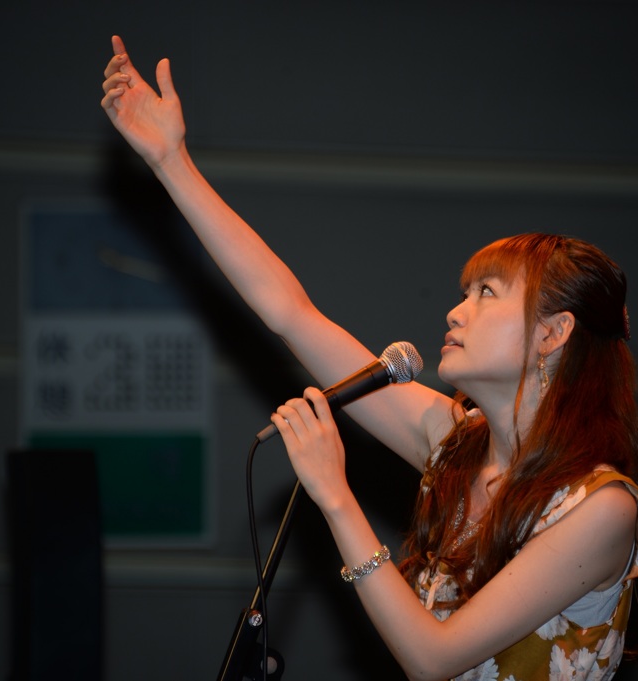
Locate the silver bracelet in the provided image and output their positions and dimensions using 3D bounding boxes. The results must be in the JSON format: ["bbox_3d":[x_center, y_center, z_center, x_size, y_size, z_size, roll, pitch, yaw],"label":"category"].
[{"bbox_3d":[0.056,0.266,10.220,0.065,0.015,0.057,-29,14,0],"label":"silver bracelet"}]

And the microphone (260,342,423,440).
[{"bbox_3d":[0.024,0.067,10.250,0.215,0.052,0.052,-28,12,-13],"label":"microphone"}]

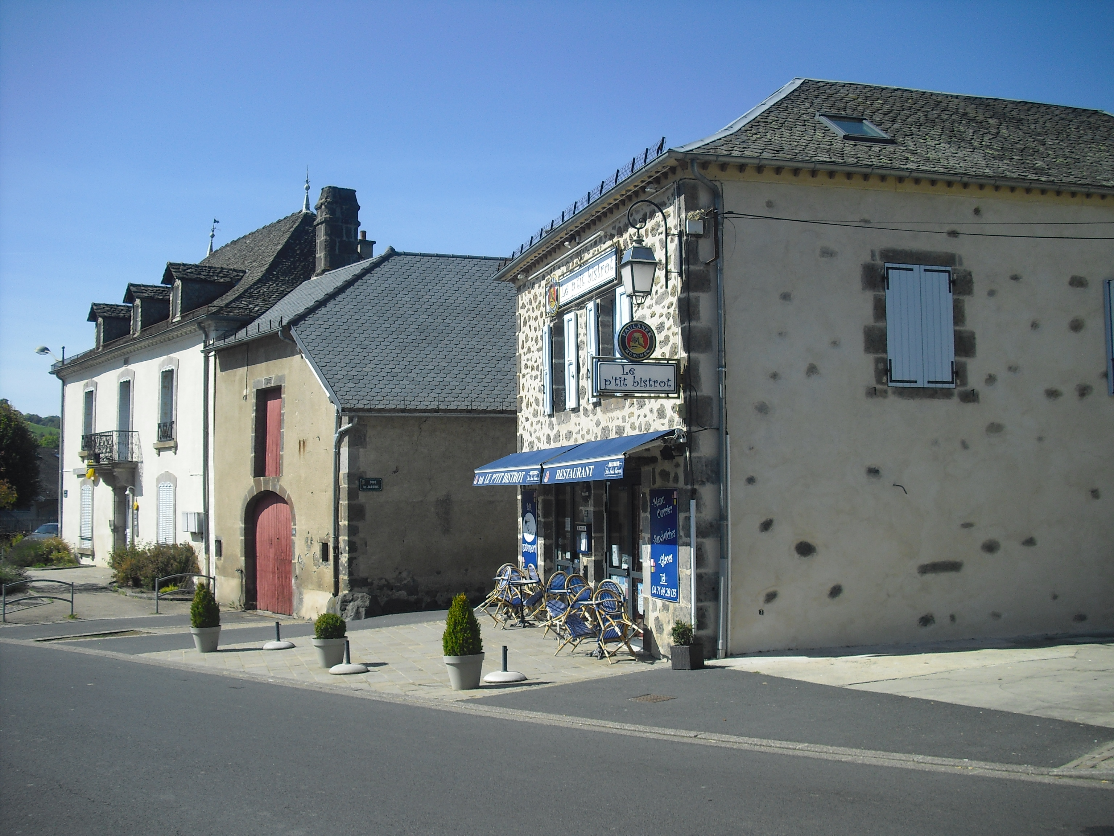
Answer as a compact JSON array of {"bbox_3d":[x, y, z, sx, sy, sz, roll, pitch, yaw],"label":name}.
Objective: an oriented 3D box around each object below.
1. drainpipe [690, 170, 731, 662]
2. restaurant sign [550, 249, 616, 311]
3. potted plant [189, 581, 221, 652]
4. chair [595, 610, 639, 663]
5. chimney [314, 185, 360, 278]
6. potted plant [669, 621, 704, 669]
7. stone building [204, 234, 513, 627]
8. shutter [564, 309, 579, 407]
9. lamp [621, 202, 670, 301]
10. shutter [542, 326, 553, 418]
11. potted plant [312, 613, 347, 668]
[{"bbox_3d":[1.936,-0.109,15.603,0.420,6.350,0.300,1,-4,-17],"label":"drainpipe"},{"bbox_3d":[0.391,-2.217,20.006,0.120,0.520,3.380,1,-4,-17],"label":"restaurant sign"},{"bbox_3d":[-5.073,2.860,17.642,0.445,0.980,0.445,0,-4,0],"label":"potted plant"},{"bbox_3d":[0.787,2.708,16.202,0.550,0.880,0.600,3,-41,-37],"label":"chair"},{"bbox_3d":[-5.916,-4.955,32.919,0.750,2.600,1.100,3,-5,-37],"label":"chimney"},{"bbox_3d":[1.618,2.775,15.047,0.300,0.600,0.300,-3,-5,35],"label":"potted plant"},{"bbox_3d":[-3.199,0.258,28.350,8.000,8.300,8.000,3,-5,-39],"label":"stone building"},{"bbox_3d":[0.250,-0.959,20.574,0.060,1.640,0.540,1,-4,-17],"label":"shutter"},{"bbox_3d":[1.216,-2.198,16.186,0.680,1.390,0.410,1,-4,-17],"label":"lamp"},{"bbox_3d":[-0.173,-0.830,21.610,0.060,1.640,0.480,1,-4,-17],"label":"shutter"},{"bbox_3d":[-2.915,2.853,15.692,0.460,0.720,0.460,0,-4,0],"label":"potted plant"}]

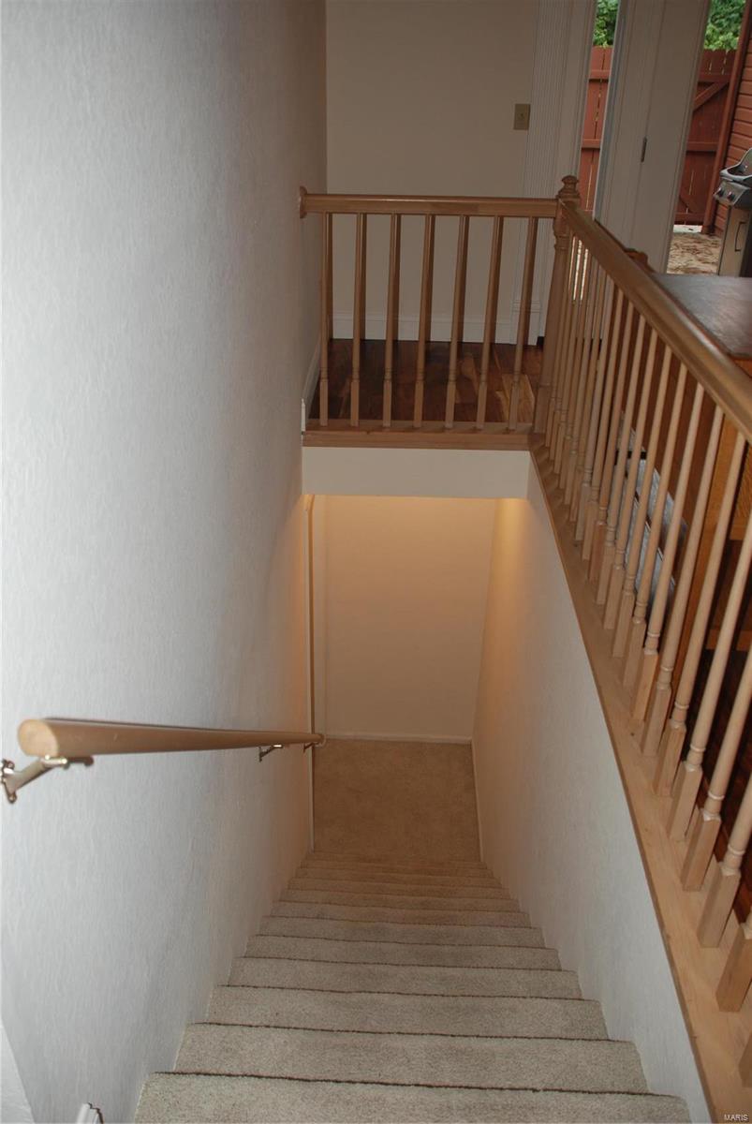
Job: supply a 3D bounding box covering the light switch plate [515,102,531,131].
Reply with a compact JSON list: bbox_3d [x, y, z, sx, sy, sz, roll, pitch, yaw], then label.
[{"bbox_3d":[0.704,-2.140,4.513,0.071,0.114,0.010,2,30,1],"label":"light switch plate"}]

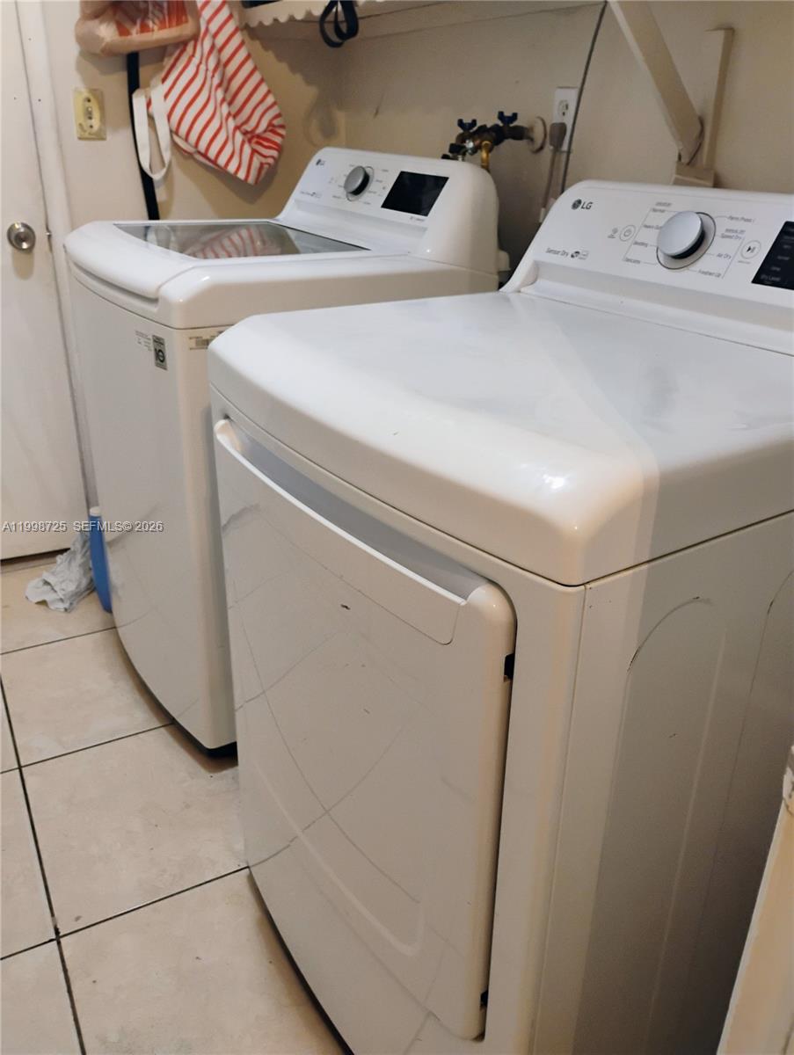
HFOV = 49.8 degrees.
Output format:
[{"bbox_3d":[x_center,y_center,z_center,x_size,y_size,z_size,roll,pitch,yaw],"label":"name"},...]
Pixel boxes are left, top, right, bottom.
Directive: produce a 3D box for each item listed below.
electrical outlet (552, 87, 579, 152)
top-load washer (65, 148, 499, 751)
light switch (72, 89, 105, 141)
[{"bbox_3d":[0.331,-0.811,1.700,0.010,0.115,0.071,-14,29,-29],"label":"electrical outlet"},{"bbox_3d":[-0.279,-0.214,1.911,0.700,1.130,0.690,-14,29,-29],"label":"top-load washer"},{"bbox_3d":[-0.784,-1.053,2.180,0.071,0.115,0.010,-14,29,-29],"label":"light switch"}]

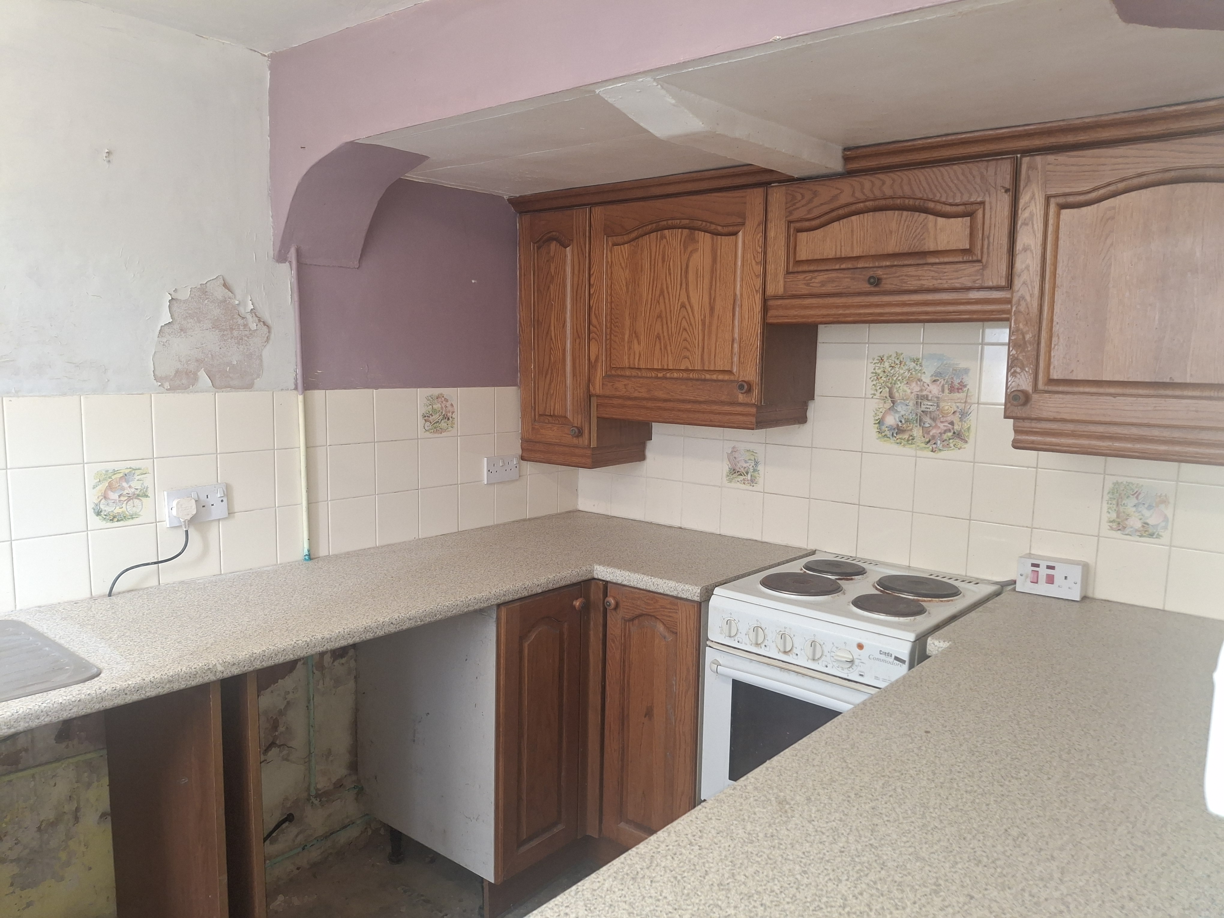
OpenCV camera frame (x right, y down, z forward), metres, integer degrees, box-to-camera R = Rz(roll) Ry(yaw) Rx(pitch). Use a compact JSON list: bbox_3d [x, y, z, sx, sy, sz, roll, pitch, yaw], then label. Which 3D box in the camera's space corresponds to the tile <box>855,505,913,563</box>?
[{"bbox_3d":[0.746,0.210,2.422,0.150,0.147,0.008,7,9,40],"label":"tile"}]

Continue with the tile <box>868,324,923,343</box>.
[{"bbox_3d":[0.762,-0.385,2.366,0.149,0.149,0.009,7,9,39],"label":"tile"}]

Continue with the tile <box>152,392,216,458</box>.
[{"bbox_3d":[-1.014,-0.081,2.095,0.008,0.150,0.150,7,9,40],"label":"tile"}]

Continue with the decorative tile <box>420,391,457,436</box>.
[{"bbox_3d":[-0.526,-0.141,2.674,0.010,0.150,0.150,7,9,40],"label":"decorative tile"}]

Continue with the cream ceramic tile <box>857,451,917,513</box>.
[{"bbox_3d":[0.756,0.063,2.424,0.149,0.149,0.009,7,9,39],"label":"cream ceramic tile"}]

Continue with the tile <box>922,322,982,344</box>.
[{"bbox_3d":[0.878,-0.371,2.272,0.149,0.149,0.009,7,9,39],"label":"tile"}]

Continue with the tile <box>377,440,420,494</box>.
[{"bbox_3d":[-0.637,0.022,2.613,0.010,0.151,0.151,7,9,40],"label":"tile"}]

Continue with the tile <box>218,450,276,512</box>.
[{"bbox_3d":[-0.920,0.057,2.233,0.010,0.150,0.150,7,9,40],"label":"tile"}]

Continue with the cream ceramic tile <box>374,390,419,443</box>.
[{"bbox_3d":[-0.628,-0.129,2.584,0.007,0.150,0.150,7,9,39],"label":"cream ceramic tile"}]

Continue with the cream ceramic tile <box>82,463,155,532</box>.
[{"bbox_3d":[-1.134,0.080,2.038,0.010,0.151,0.151,7,9,40],"label":"cream ceramic tile"}]

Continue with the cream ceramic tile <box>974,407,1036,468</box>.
[{"bbox_3d":[1.003,-0.059,2.245,0.150,0.150,0.007,7,9,39],"label":"cream ceramic tile"}]

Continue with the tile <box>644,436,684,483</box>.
[{"bbox_3d":[0.178,-0.006,2.915,0.150,0.150,0.010,7,9,39],"label":"tile"}]

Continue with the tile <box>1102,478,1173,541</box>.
[{"bbox_3d":[1.233,0.120,2.069,0.150,0.150,0.007,7,9,39],"label":"tile"}]

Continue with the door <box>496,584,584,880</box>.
[{"bbox_3d":[-0.186,0.689,2.267,0.025,0.712,0.285,7,9,40],"label":"door"}]

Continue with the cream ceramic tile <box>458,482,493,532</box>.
[{"bbox_3d":[-0.434,0.151,2.817,0.008,0.150,0.150,7,9,40],"label":"cream ceramic tile"}]

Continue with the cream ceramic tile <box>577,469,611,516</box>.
[{"bbox_3d":[-0.061,0.116,3.107,0.149,0.147,0.009,7,9,39],"label":"cream ceramic tile"}]

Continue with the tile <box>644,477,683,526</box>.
[{"bbox_3d":[0.173,0.143,2.917,0.149,0.147,0.009,7,9,39],"label":"tile"}]

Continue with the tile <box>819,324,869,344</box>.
[{"bbox_3d":[0.659,-0.404,2.500,0.150,0.150,0.007,7,9,39],"label":"tile"}]

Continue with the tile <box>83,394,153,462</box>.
[{"bbox_3d":[-1.116,-0.069,1.999,0.009,0.149,0.149,7,9,41],"label":"tile"}]

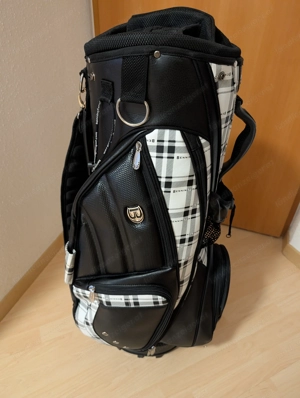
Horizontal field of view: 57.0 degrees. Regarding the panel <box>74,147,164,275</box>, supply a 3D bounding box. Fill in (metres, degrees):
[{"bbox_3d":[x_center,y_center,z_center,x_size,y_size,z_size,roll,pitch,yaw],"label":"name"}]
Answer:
[{"bbox_3d":[-0.065,0.039,0.521,0.190,0.305,0.060,1,37,0],"label":"panel"}]

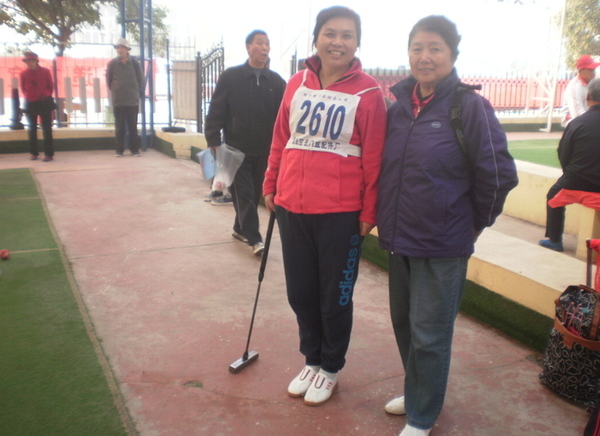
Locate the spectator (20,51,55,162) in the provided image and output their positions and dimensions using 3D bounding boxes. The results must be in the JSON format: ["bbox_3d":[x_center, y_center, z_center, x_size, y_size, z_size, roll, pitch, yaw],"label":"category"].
[{"bbox_3d":[-3.814,-1.625,9.087,0.490,1.540,0.340,-1,13,-13],"label":"spectator"}]

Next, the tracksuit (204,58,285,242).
[{"bbox_3d":[-0.390,-0.516,4.864,0.610,1.360,0.460,-4,14,-22],"label":"tracksuit"}]

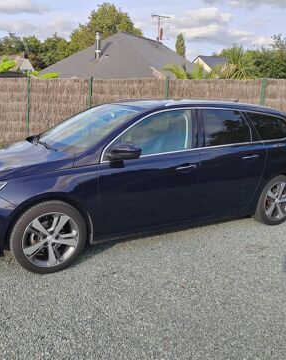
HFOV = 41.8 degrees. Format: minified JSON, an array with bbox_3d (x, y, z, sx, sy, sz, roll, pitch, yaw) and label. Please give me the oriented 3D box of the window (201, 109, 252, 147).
[{"bbox_3d":[0.856,-0.541,3.926,0.676,0.400,0.050,-6,-12,-30],"label":"window"}]

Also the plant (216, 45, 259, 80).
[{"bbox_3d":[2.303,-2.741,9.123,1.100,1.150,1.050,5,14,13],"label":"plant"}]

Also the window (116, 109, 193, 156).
[{"bbox_3d":[0.106,-0.436,3.476,1.005,0.462,0.060,-6,-12,-30],"label":"window"}]

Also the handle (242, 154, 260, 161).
[{"bbox_3d":[1.141,-0.248,4.003,0.240,0.040,0.055,-6,16,-30],"label":"handle"}]

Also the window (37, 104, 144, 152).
[{"bbox_3d":[-0.682,-0.580,3.894,0.920,0.180,1.340,-37,29,-18],"label":"window"}]

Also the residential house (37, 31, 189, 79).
[{"bbox_3d":[-0.159,-7.093,25.911,7.416,5.259,12.669,8,14,23],"label":"residential house"}]

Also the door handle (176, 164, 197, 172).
[{"bbox_3d":[0.410,-0.112,3.565,0.235,0.045,0.050,-6,15,-30],"label":"door handle"}]

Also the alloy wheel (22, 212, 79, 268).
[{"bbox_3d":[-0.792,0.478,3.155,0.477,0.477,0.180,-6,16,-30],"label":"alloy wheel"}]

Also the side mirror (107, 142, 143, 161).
[{"bbox_3d":[-0.168,-0.251,3.166,0.170,0.140,0.230,-6,16,-30],"label":"side mirror"}]

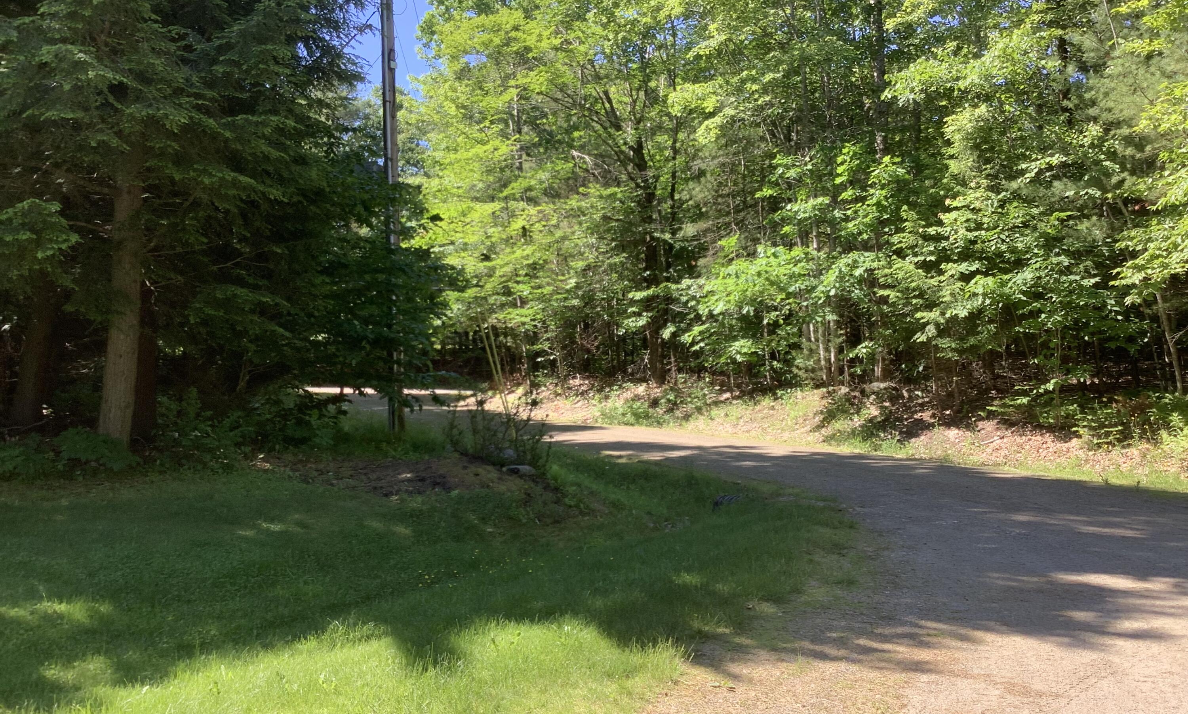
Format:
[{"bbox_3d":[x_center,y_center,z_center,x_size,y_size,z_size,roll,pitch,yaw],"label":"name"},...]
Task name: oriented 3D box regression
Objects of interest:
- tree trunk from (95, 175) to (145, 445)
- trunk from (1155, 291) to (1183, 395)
[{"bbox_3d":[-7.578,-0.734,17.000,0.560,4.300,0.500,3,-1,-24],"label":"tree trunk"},{"bbox_3d":[9.187,-0.230,17.000,0.200,1.680,0.160,-12,-1,28],"label":"trunk"}]

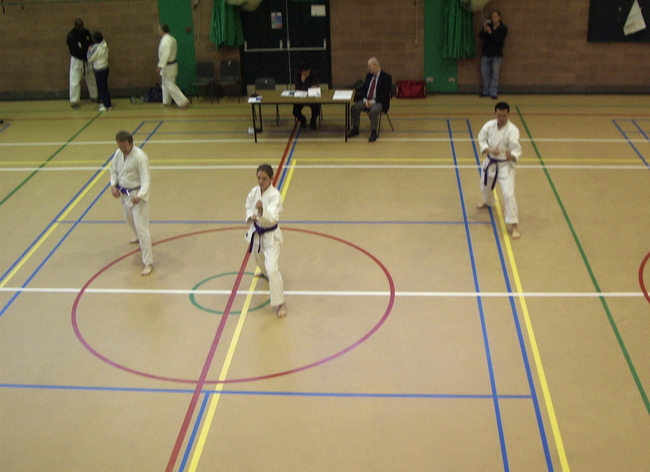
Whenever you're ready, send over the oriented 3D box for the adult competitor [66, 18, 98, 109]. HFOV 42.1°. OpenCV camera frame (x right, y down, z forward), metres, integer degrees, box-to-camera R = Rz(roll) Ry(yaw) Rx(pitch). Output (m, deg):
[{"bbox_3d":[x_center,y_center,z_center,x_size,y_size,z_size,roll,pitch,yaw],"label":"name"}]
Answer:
[{"bbox_3d":[-4.852,-3.452,16.881,0.643,1.762,0.495,-22,32,-36],"label":"adult competitor"}]

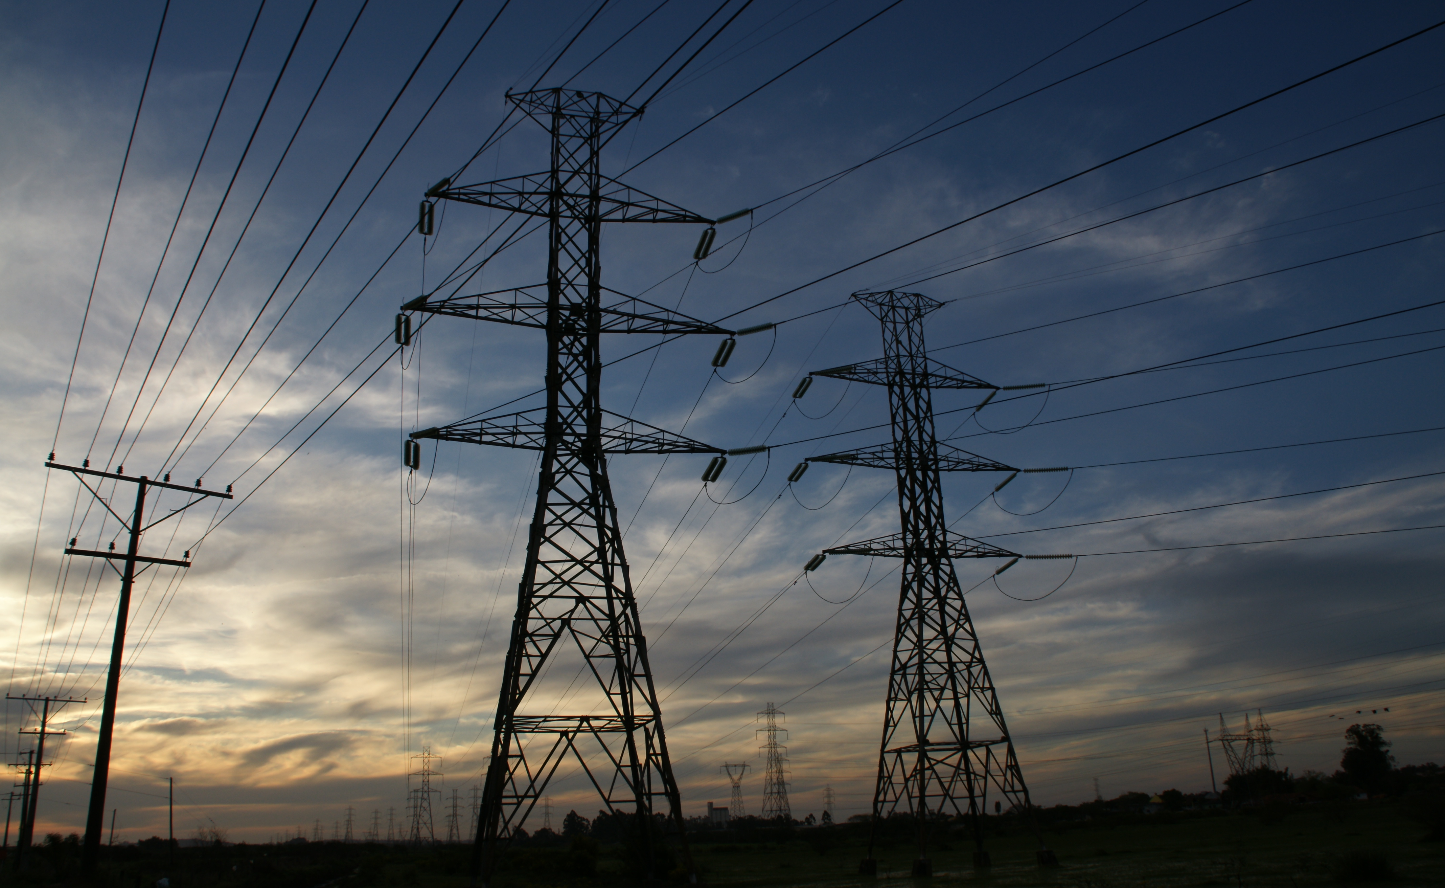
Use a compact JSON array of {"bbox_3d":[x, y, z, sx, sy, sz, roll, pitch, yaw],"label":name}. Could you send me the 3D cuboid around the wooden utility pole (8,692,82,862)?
[{"bbox_3d":[-37.213,18.191,58.695,3.950,8.860,0.400,14,-25,-39],"label":"wooden utility pole"}]

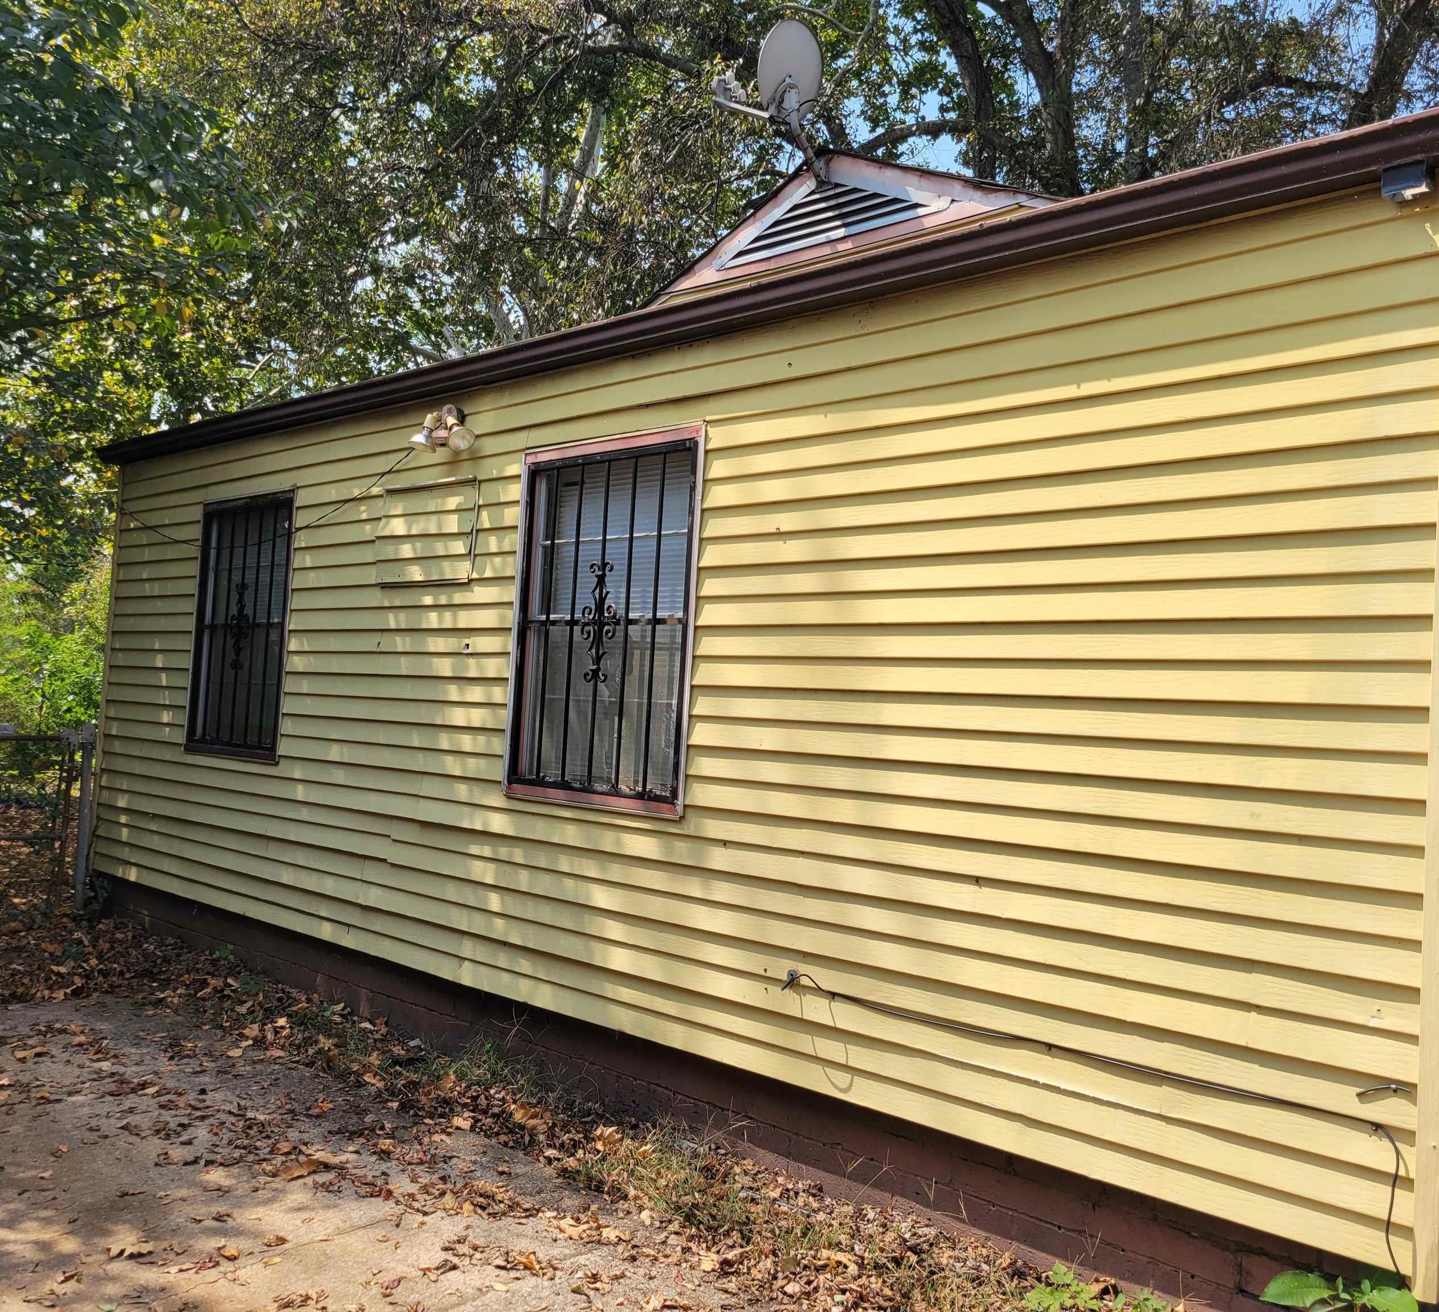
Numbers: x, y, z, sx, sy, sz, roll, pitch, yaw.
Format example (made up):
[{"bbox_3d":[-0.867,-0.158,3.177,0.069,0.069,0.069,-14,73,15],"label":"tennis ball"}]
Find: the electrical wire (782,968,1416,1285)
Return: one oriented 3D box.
[{"bbox_3d":[0.829,1.148,3.437,1.790,0.385,0.060,1,-4,44],"label":"electrical wire"}]

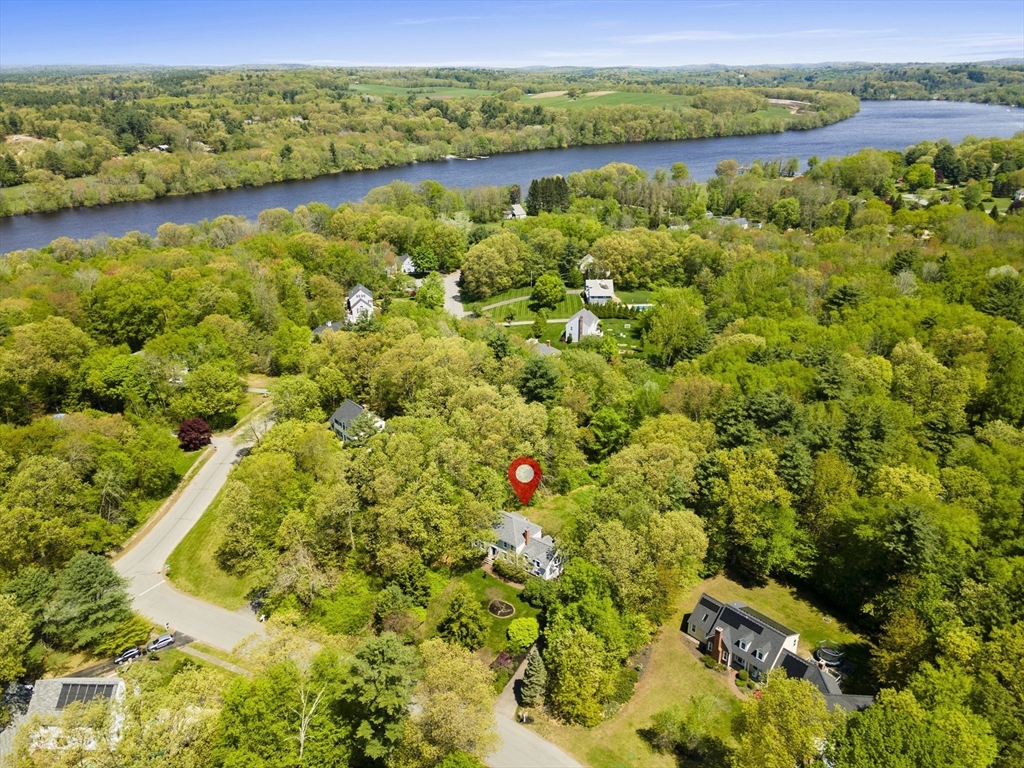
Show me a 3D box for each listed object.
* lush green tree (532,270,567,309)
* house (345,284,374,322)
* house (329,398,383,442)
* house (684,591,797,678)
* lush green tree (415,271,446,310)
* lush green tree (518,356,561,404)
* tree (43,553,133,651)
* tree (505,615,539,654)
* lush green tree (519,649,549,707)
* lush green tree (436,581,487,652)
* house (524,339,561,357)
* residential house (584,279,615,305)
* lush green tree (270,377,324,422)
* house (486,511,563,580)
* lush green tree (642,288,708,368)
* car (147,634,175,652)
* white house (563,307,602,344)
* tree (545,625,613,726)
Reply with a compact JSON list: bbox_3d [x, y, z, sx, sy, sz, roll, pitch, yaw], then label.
[{"bbox_3d":[14.842,-35.917,281.487,13.190,17.120,13.190,1,24,3],"label":"lush green tree"},{"bbox_3d":[-60.580,-32.550,285.200,9.000,10.300,14.500,-6,25,-13],"label":"house"},{"bbox_3d":[-39.300,10.327,185.142,9.500,9.600,13.200,-22,32,-40],"label":"house"},{"bbox_3d":[40.662,44.158,127.071,16.200,7.400,10.500,21,32,39],"label":"house"},{"bbox_3d":[-32.543,-36.607,283.677,13.620,16.580,13.620,-3,24,-6],"label":"lush green tree"},{"bbox_3d":[7.930,0.060,205.120,12.130,16.550,12.130,0,24,0],"label":"lush green tree"},{"bbox_3d":[-75.607,38.655,126.538,15.000,17.880,15.000,-17,29,-33],"label":"tree"},{"bbox_3d":[2.055,45.017,127.064,5.610,5.840,5.610,0,24,1],"label":"tree"},{"bbox_3d":[3.340,45.680,110.380,4.660,11.100,4.660,0,24,0],"label":"lush green tree"},{"bbox_3d":[-8.960,41.372,127.947,10.780,11.770,10.780,-2,24,-5],"label":"lush green tree"},{"bbox_3d":[11.180,-9.480,236.720,13.500,8.000,9.000,20,31,38],"label":"house"},{"bbox_3d":[36.300,-36.522,292.143,11.200,9.500,9.500,1,24,3],"label":"residential house"},{"bbox_3d":[-59.680,4.860,197.790,14.400,13.810,14.400,0,24,0],"label":"lush green tree"},{"bbox_3d":[1.890,31.700,144.840,18.200,8.300,9.300,20,31,38],"label":"house"},{"bbox_3d":[53.070,-18.090,230.980,20.870,25.420,20.870,0,24,0],"label":"lush green tree"},{"bbox_3d":[-64.150,47.200,129.470,4.600,1.650,1.850,-14,28,-29],"label":"car"},{"bbox_3d":[25.266,-21.149,255.552,9.800,9.400,9.800,4,25,9],"label":"white house"},{"bbox_3d":[9.960,43.820,106.610,10.140,17.580,10.140,0,24,0],"label":"tree"}]

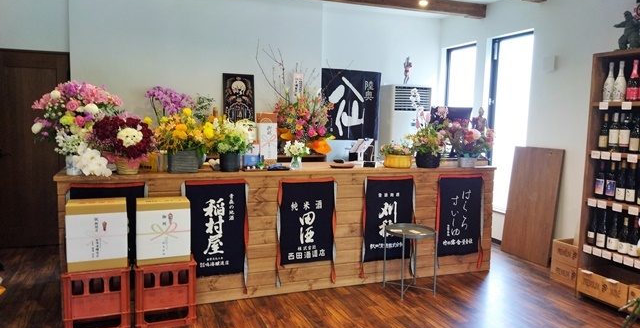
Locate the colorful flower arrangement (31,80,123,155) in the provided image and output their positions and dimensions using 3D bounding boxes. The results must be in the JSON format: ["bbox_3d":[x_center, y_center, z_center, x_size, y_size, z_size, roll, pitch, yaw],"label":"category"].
[{"bbox_3d":[-1.654,-0.317,3.417,0.562,0.504,0.450,-1,6,-22],"label":"colorful flower arrangement"}]

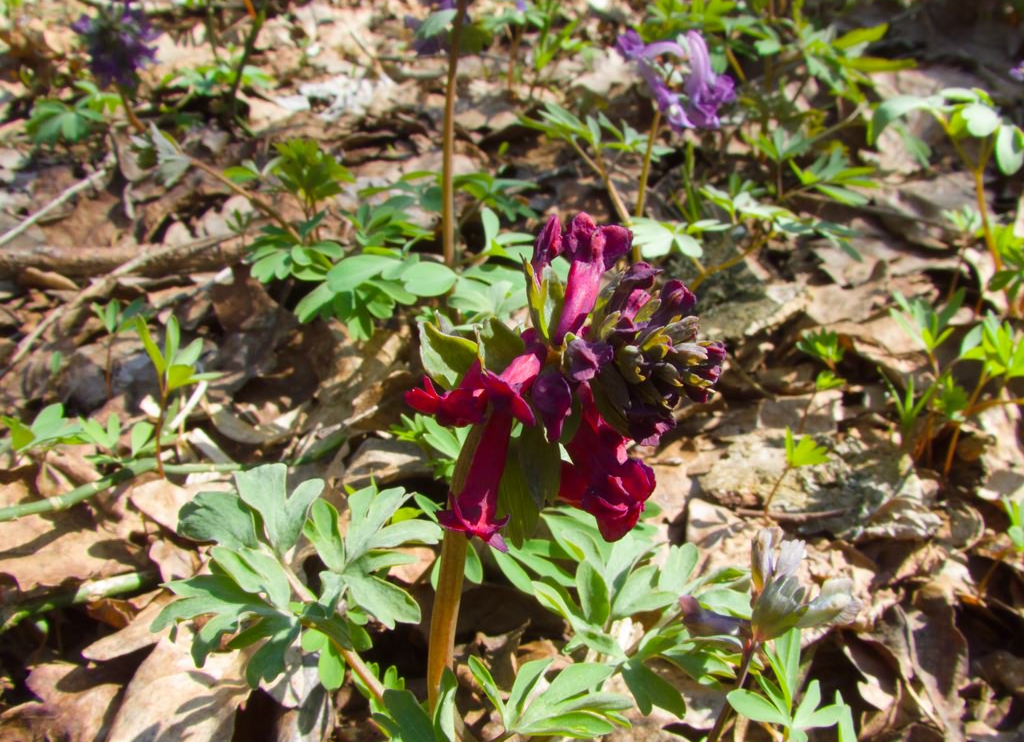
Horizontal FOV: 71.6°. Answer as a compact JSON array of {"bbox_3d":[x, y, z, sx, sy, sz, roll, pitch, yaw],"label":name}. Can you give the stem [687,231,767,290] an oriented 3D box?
[{"bbox_3d":[0.106,-0.054,0.353,0.004,0.044,0.004,38,29,-26],"label":"stem"}]

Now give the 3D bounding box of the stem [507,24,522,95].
[{"bbox_3d":[0.002,-0.274,0.627,0.006,0.058,0.006,7,38,-5],"label":"stem"}]

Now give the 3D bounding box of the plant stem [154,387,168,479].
[{"bbox_3d":[-0.121,0.022,0.247,0.004,0.042,0.004,20,32,0],"label":"plant stem"}]

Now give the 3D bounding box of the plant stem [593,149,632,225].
[{"bbox_3d":[0.036,-0.065,0.251,0.003,0.028,0.003,-28,12,0],"label":"plant stem"}]

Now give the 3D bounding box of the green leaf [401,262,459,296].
[{"bbox_3d":[-0.028,-0.032,0.245,0.020,0.005,0.014,-1,69,-5],"label":"green leaf"}]

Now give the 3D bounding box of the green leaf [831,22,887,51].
[{"bbox_3d":[0.217,-0.209,0.442,0.035,0.016,0.010,0,38,0],"label":"green leaf"}]

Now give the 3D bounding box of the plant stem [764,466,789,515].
[{"bbox_3d":[0.093,0.042,0.251,0.002,0.024,0.002,4,38,-3],"label":"plant stem"}]

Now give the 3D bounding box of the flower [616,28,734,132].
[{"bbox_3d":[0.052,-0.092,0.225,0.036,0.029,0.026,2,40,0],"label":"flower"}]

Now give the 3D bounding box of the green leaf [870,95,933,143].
[{"bbox_3d":[0.186,-0.120,0.339,0.032,0.024,0.019,-7,39,-9],"label":"green leaf"}]

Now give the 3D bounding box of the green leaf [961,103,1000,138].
[{"bbox_3d":[0.188,-0.101,0.285,0.016,0.005,0.014,-14,71,17],"label":"green leaf"}]

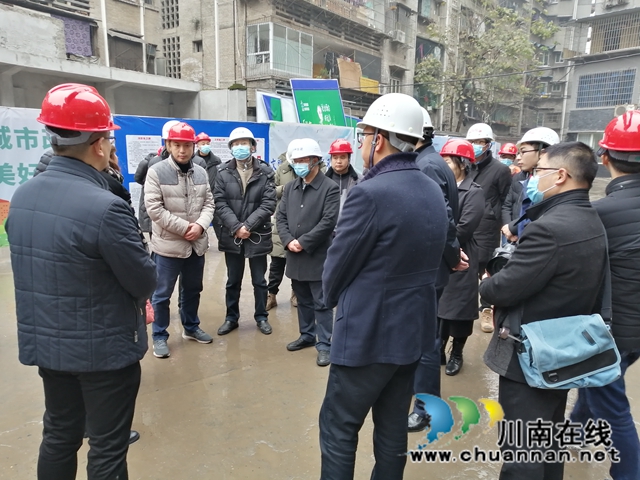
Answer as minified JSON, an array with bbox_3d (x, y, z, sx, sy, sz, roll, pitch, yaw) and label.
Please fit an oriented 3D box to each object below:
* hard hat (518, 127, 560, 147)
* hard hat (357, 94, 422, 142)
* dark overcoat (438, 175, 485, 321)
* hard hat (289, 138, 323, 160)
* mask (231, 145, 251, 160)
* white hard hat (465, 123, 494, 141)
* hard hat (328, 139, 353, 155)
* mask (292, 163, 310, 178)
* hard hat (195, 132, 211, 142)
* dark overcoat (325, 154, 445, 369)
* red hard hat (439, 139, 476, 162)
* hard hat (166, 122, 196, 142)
[{"bbox_3d":[1.416,-0.658,3.220,0.280,0.155,0.220,4,12,-9],"label":"hard hat"},{"bbox_3d":[0.289,-0.500,2.020,0.280,0.160,0.220,18,18,25],"label":"hard hat"},{"bbox_3d":[1.001,0.038,3.636,0.340,1.070,0.460,-3,13,-20],"label":"dark overcoat"},{"bbox_3d":[-0.095,-0.658,3.630,0.220,0.155,0.280,9,21,33],"label":"hard hat"},{"bbox_3d":[-0.641,-0.710,4.050,0.145,0.115,0.080,3,8,8],"label":"mask"},{"bbox_3d":[1.427,-0.961,4.420,0.277,0.152,0.220,-2,10,-30],"label":"white hard hat"},{"bbox_3d":[0.181,-0.801,4.300,0.215,0.150,0.270,3,12,8],"label":"hard hat"},{"bbox_3d":[-0.125,-0.496,3.560,0.140,0.110,0.080,9,22,32],"label":"mask"},{"bbox_3d":[-1.628,-1.422,6.950,0.220,0.152,0.277,-8,13,-38],"label":"hard hat"},{"bbox_3d":[0.284,0.063,2.130,0.380,0.860,0.540,12,17,43],"label":"dark overcoat"},{"bbox_3d":[1.021,-0.662,3.620,0.277,0.152,0.220,11,8,-14],"label":"red hard hat"},{"bbox_3d":[-1.073,-0.836,3.880,0.220,0.152,0.277,-5,12,-27],"label":"hard hat"}]

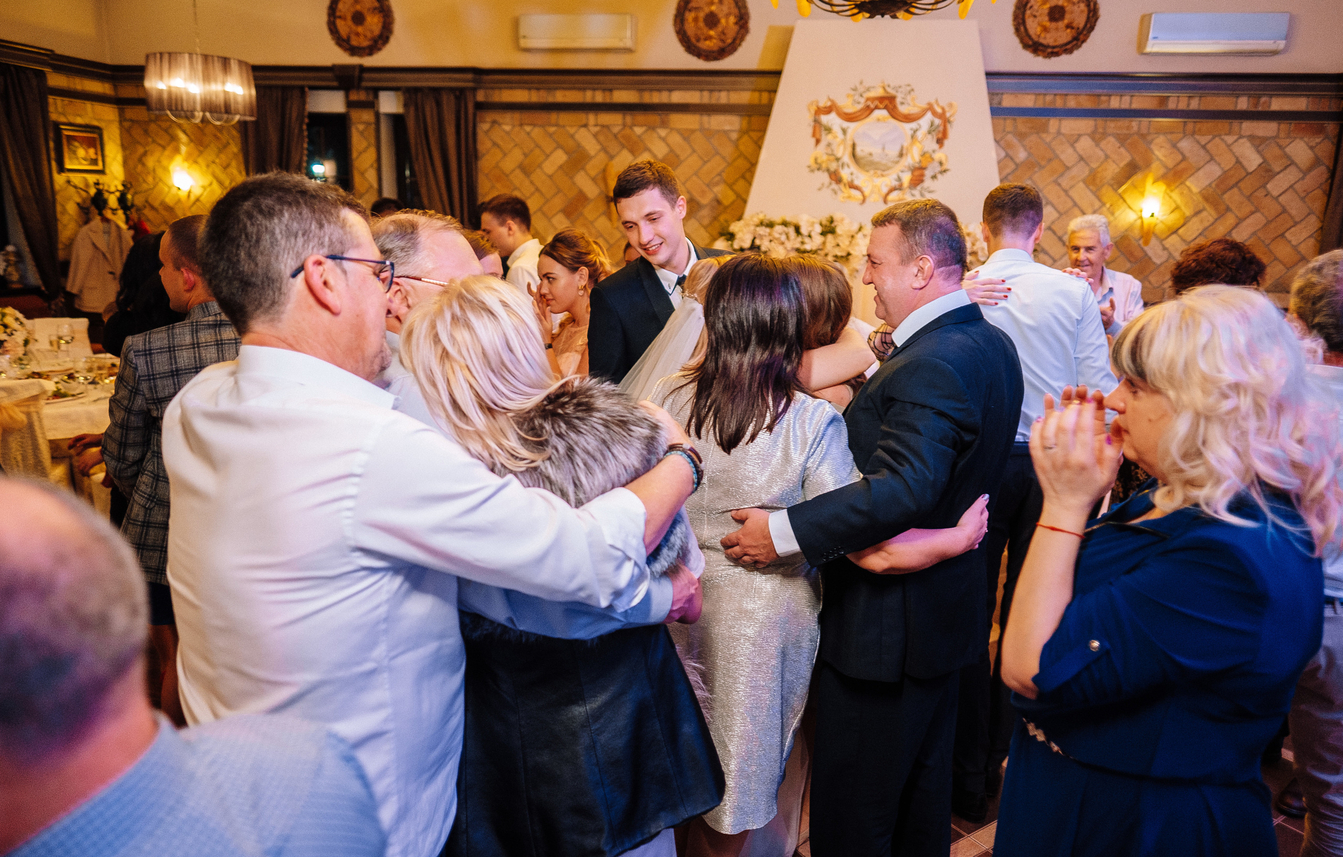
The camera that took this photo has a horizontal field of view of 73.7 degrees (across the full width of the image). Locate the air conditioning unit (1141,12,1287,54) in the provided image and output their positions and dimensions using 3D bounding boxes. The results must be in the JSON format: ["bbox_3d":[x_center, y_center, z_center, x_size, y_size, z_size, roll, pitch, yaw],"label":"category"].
[{"bbox_3d":[3.946,-2.874,6.542,0.913,0.259,0.210,4,14,8],"label":"air conditioning unit"}]

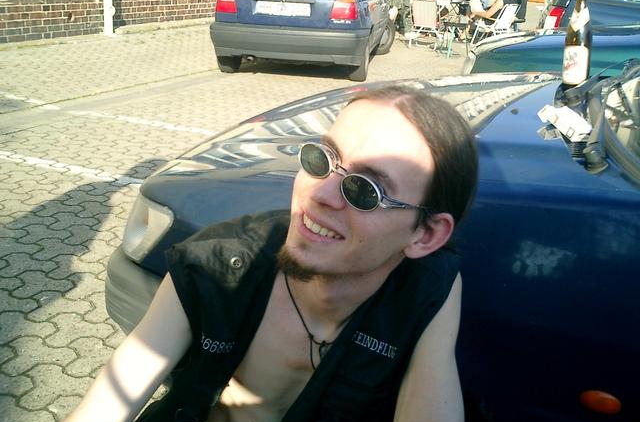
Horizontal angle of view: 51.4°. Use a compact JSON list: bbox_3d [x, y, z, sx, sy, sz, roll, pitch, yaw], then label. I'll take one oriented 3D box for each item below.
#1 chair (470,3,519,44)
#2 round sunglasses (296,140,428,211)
[{"bbox_3d":[3.089,-3.281,11.701,0.600,0.740,0.530,20,26,37],"label":"chair"},{"bbox_3d":[0.055,-0.030,0.740,0.126,0.043,0.135,37,21,31],"label":"round sunglasses"}]

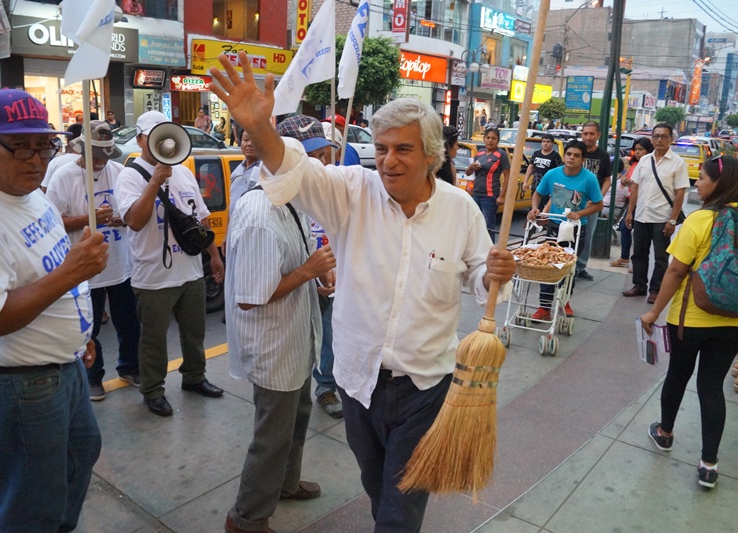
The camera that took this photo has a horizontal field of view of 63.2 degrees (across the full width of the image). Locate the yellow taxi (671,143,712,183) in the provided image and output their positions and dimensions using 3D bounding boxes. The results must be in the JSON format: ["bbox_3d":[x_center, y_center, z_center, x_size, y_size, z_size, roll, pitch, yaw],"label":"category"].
[{"bbox_3d":[11.867,-3.884,22.437,1.660,1.460,4.200,11,16,34],"label":"yellow taxi"}]

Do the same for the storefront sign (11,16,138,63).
[{"bbox_3d":[-7.655,-5.929,15.783,0.200,0.960,3.309,12,17,38],"label":"storefront sign"}]

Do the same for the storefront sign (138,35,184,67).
[{"bbox_3d":[-5.577,-5.834,16.200,1.200,0.760,0.150,-5,15,-29],"label":"storefront sign"}]

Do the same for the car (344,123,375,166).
[{"bbox_3d":[-1.130,-3.470,17.713,1.680,1.420,4.300,12,17,38],"label":"car"}]

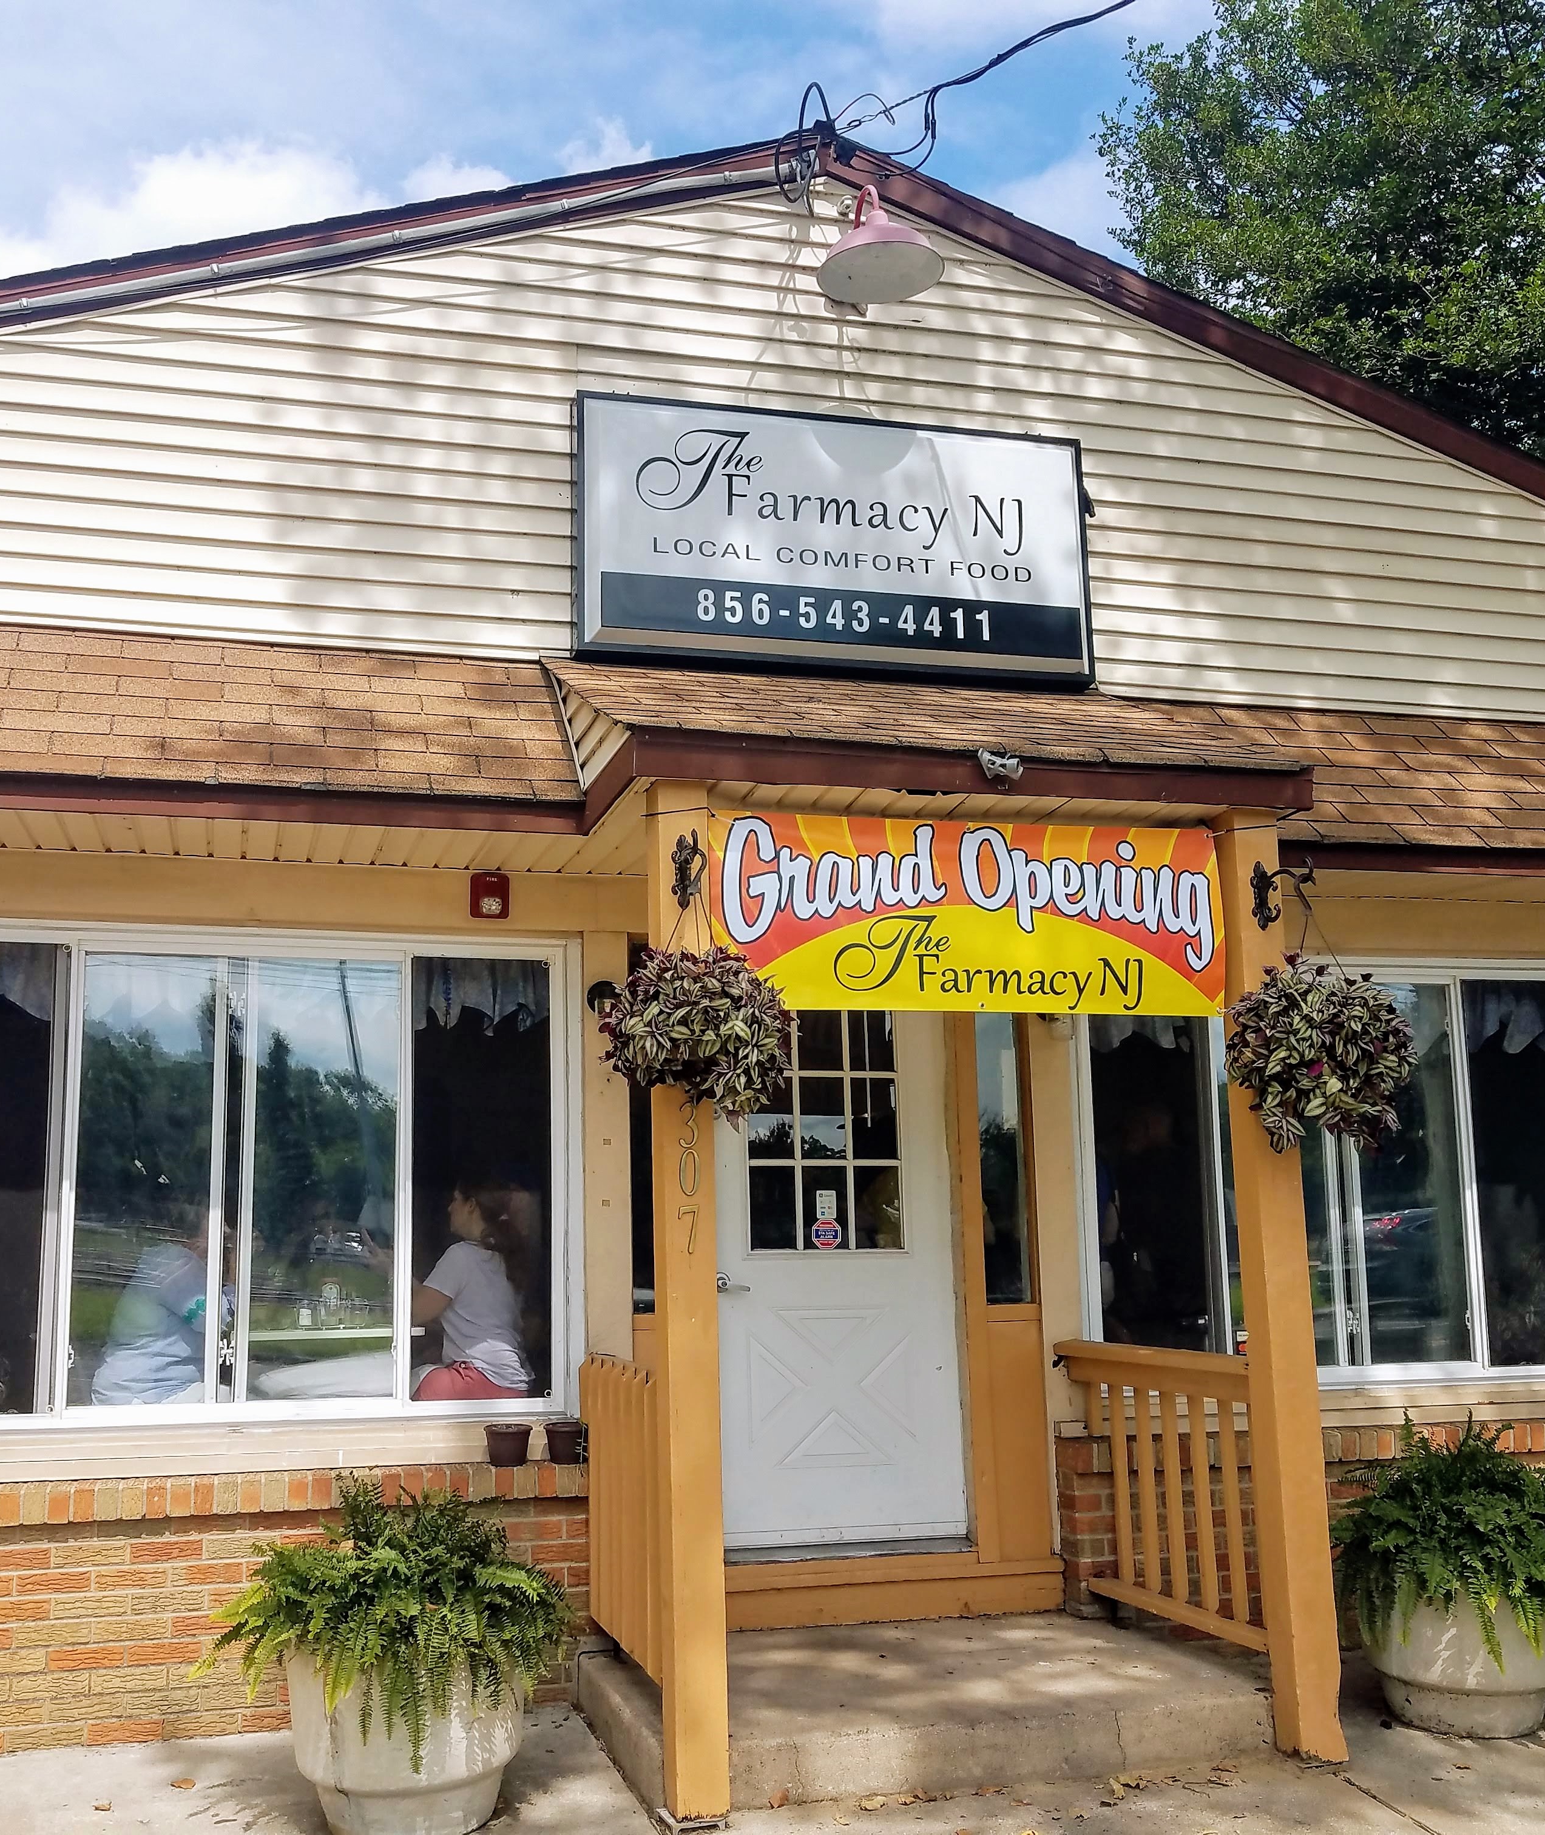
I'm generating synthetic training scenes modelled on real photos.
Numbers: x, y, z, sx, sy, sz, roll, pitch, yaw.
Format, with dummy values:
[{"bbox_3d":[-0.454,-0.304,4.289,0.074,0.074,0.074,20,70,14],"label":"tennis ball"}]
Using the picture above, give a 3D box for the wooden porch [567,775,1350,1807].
[{"bbox_3d":[0.449,1.054,5.533,1.930,2.620,1.170,2,-10,-15],"label":"wooden porch"}]

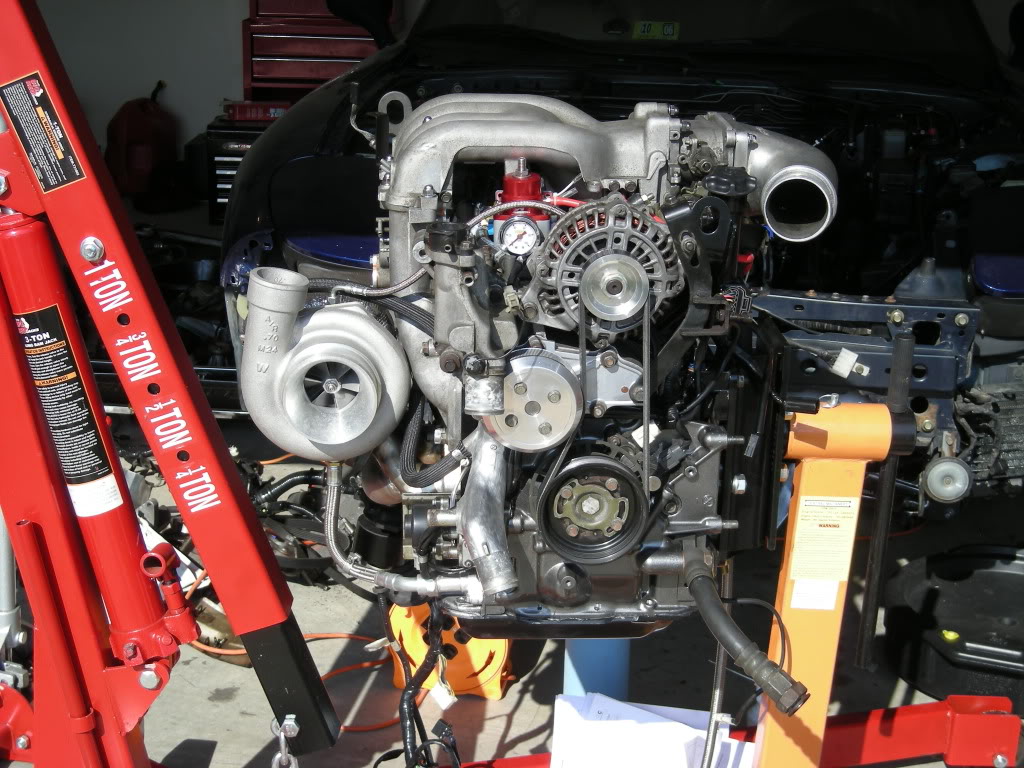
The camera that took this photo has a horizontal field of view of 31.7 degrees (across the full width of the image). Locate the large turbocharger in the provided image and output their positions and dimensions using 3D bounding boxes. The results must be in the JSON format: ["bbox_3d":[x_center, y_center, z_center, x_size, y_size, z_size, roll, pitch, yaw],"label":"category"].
[{"bbox_3d":[-0.201,-0.031,1.975,0.178,0.195,0.220,-1,14,-5],"label":"large turbocharger"}]

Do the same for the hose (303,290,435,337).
[{"bbox_3d":[-0.162,-0.079,2.030,0.146,0.050,0.065,0,12,0],"label":"hose"}]

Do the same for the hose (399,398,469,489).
[{"bbox_3d":[-0.086,0.065,2.010,0.075,0.098,0.055,0,12,0],"label":"hose"}]

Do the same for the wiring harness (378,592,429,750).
[{"bbox_3d":[-0.124,0.327,2.070,0.056,0.170,0.050,0,12,0],"label":"wiring harness"}]

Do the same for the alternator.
[{"bbox_3d":[0.101,-0.127,1.990,0.165,0.145,0.165,0,14,1],"label":"alternator"}]

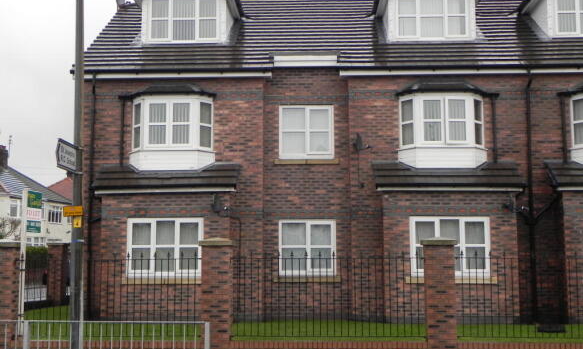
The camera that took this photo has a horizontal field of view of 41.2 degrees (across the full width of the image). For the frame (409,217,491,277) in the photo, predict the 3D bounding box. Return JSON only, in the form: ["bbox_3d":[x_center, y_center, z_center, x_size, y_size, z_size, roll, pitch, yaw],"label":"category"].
[{"bbox_3d":[3.337,1.523,16.349,1.685,1.260,0.100,0,-6,2],"label":"frame"}]

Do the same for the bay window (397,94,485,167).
[{"bbox_3d":[3.396,-0.949,17.195,1.959,1.690,0.460,0,-6,2],"label":"bay window"}]

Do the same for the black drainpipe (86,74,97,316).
[{"bbox_3d":[-4.512,0.430,17.511,0.100,5.489,0.120,0,-6,2],"label":"black drainpipe"}]

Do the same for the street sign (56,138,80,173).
[{"bbox_3d":[-2.540,-0.201,8.833,0.050,0.294,0.650,-1,-6,5],"label":"street sign"}]

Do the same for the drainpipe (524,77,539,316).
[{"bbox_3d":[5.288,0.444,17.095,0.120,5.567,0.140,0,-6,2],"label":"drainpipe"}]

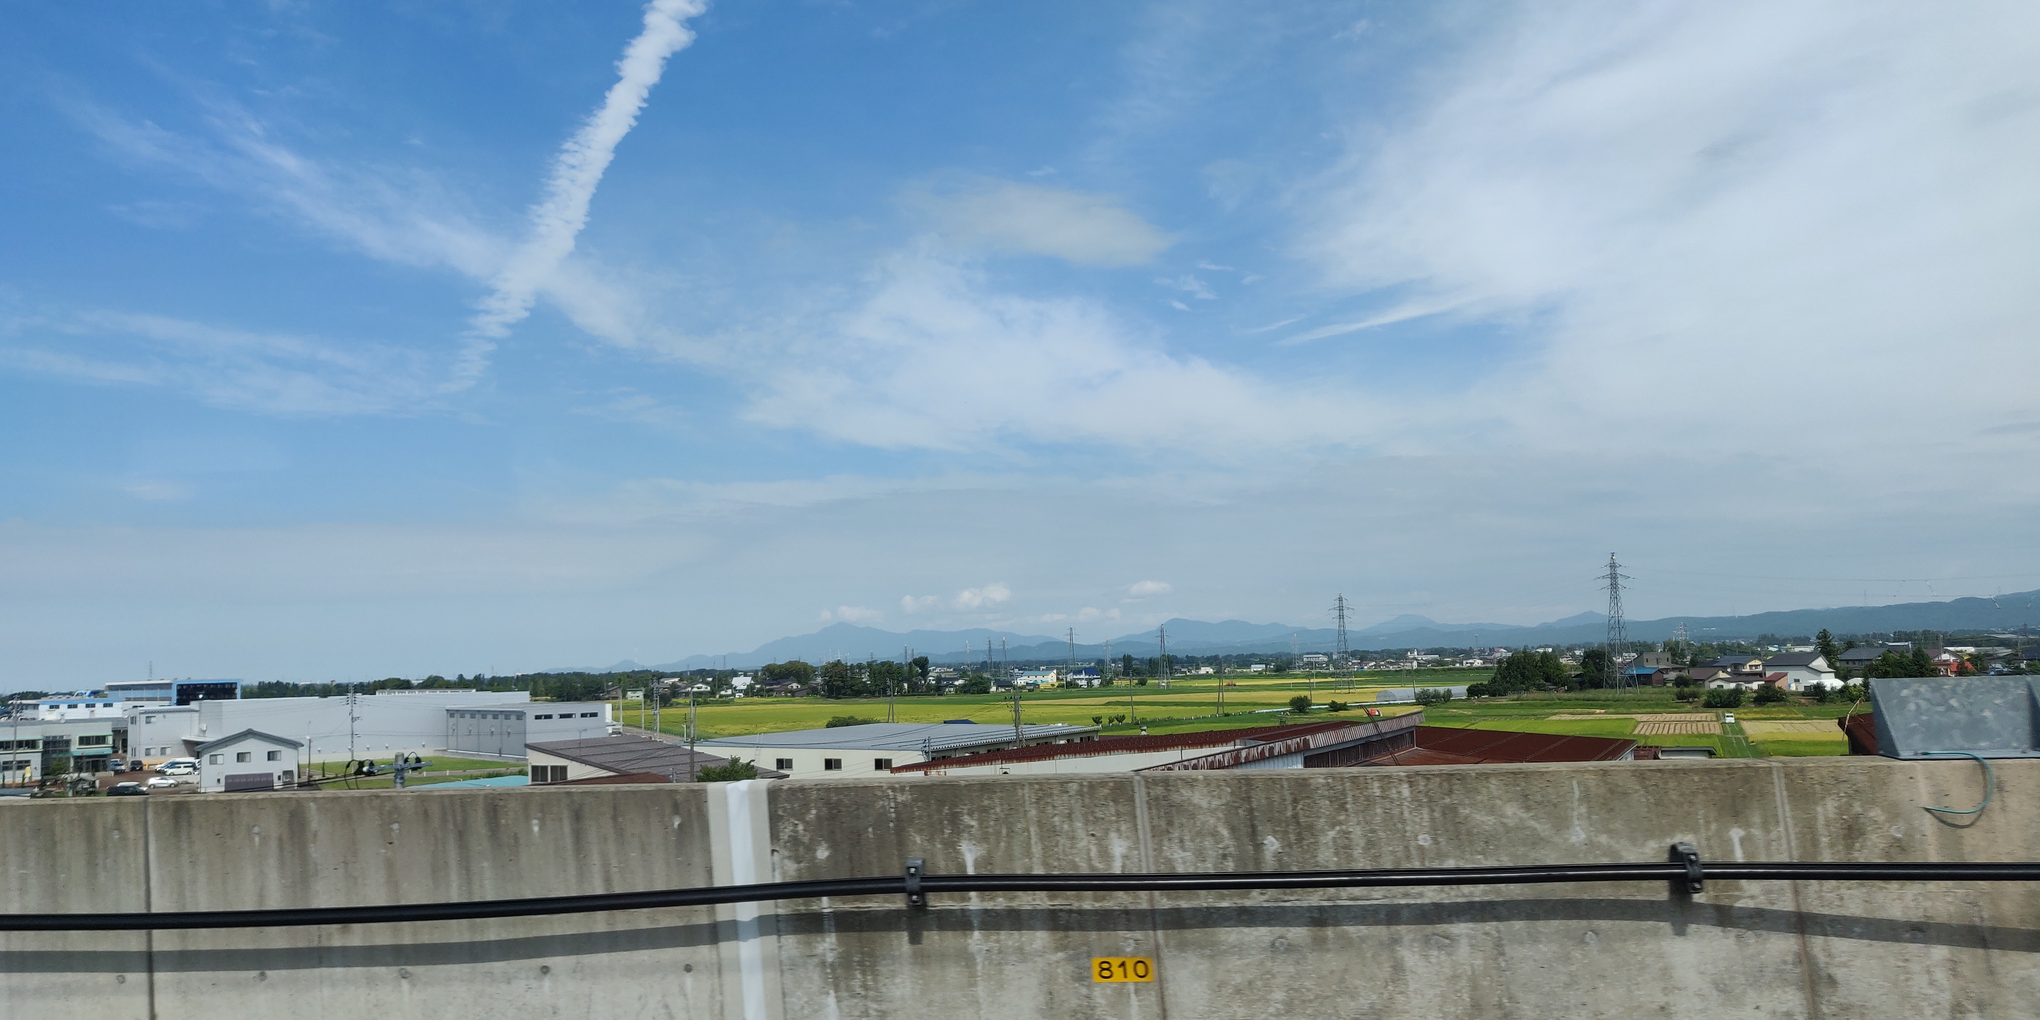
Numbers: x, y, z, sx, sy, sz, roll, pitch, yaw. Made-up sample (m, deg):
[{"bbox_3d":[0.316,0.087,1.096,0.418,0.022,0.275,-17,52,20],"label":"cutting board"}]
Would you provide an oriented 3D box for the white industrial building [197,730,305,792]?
[{"bbox_3d":[-92.481,29.977,177.719,11.200,7.100,11.000,1,-7,-25],"label":"white industrial building"}]

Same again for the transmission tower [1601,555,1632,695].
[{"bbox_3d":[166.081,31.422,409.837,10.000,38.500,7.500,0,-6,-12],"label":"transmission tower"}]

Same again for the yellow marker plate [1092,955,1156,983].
[{"bbox_3d":[0.430,1.918,6.140,0.250,0.100,0.010,-2,-6,3],"label":"yellow marker plate"}]

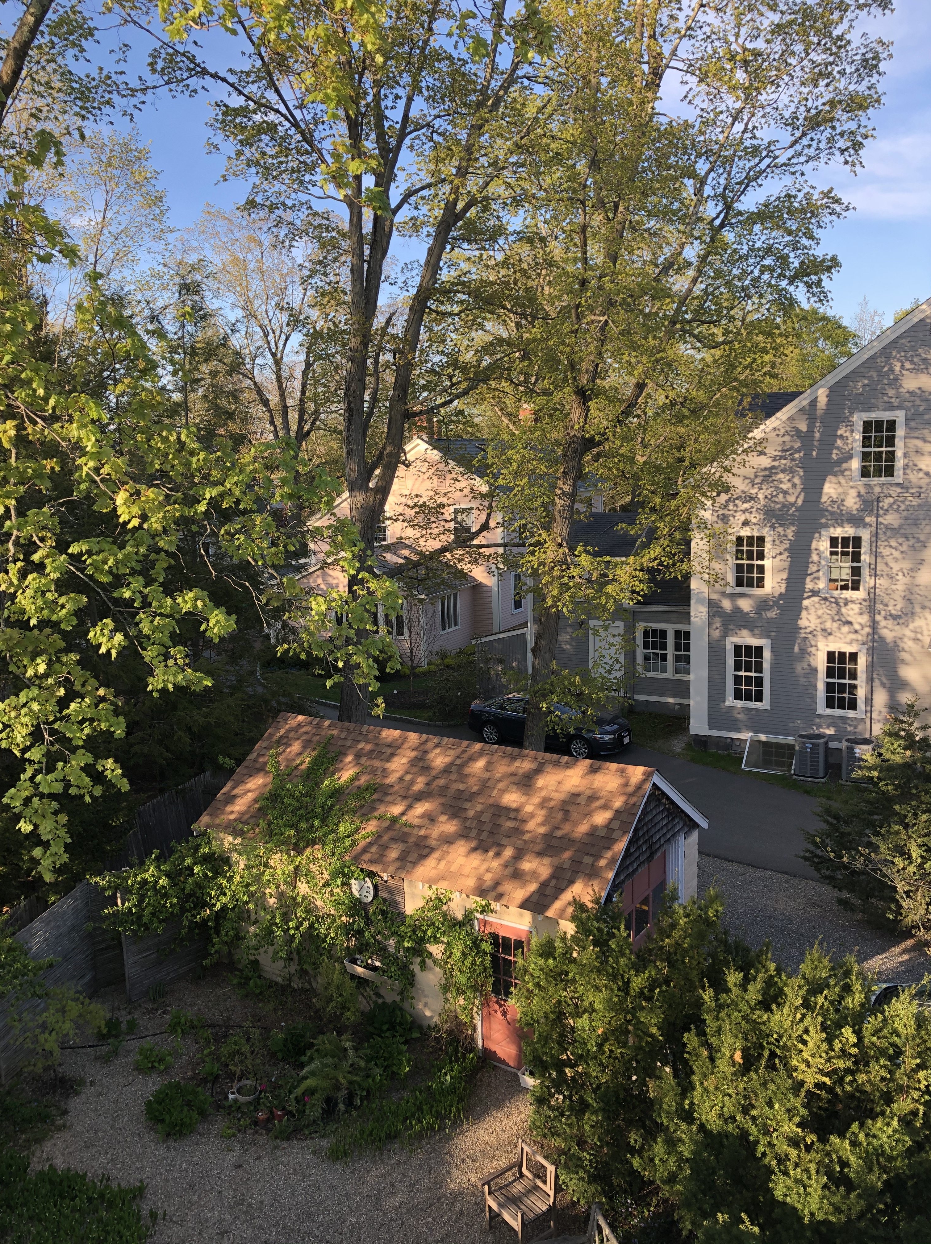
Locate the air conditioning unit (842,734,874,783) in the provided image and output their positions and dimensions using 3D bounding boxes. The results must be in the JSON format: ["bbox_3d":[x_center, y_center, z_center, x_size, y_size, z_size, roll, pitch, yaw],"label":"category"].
[{"bbox_3d":[9.694,3.382,24.791,0.730,0.930,0.730,3,10,26],"label":"air conditioning unit"}]

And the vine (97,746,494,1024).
[{"bbox_3d":[-2.197,3.949,15.131,6.100,3.550,3.000,4,11,33],"label":"vine"}]

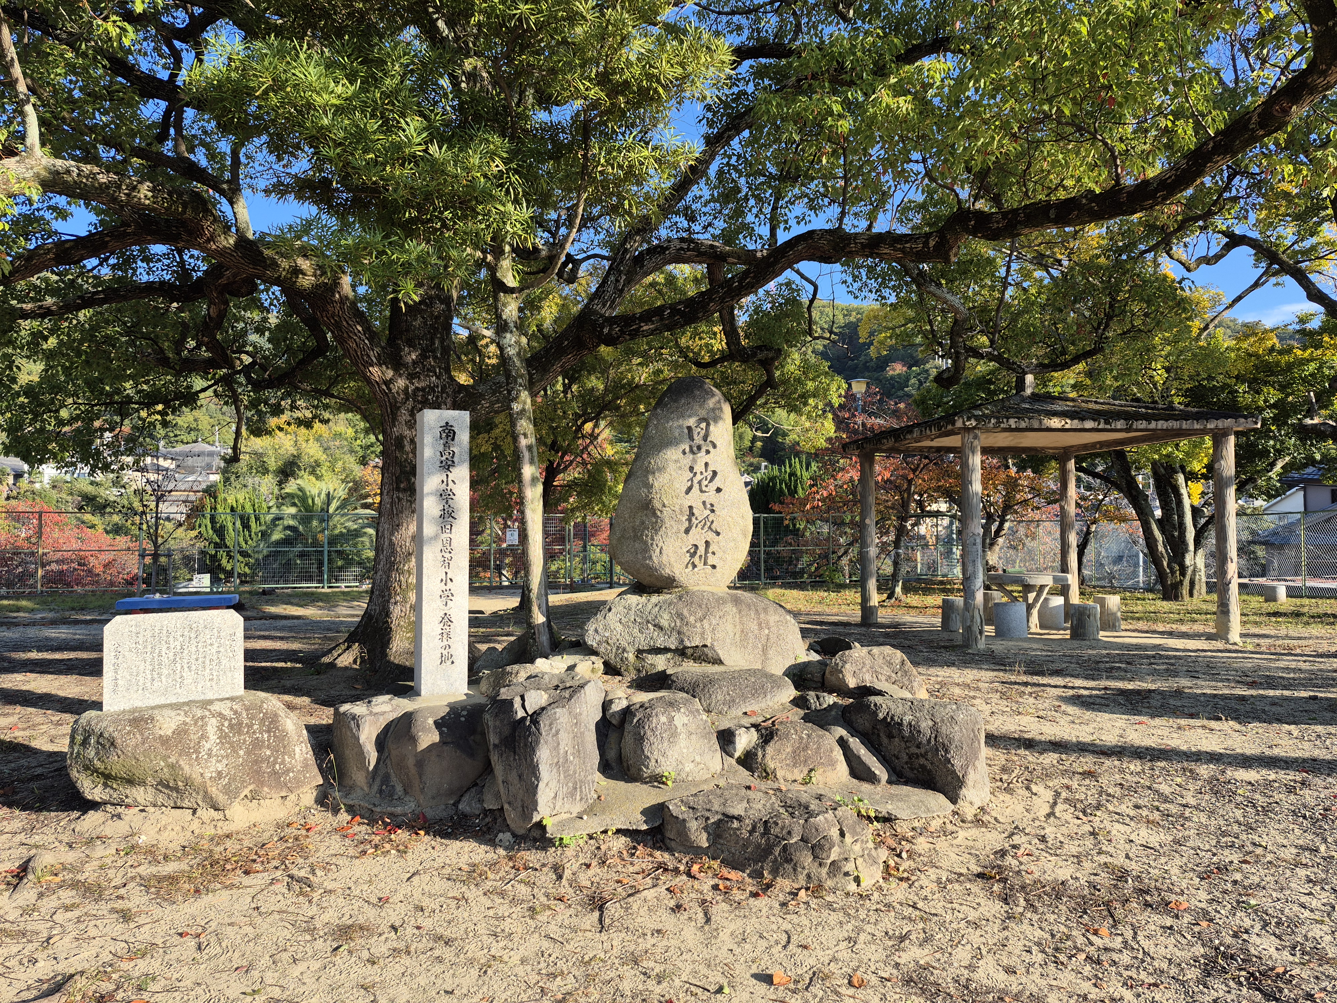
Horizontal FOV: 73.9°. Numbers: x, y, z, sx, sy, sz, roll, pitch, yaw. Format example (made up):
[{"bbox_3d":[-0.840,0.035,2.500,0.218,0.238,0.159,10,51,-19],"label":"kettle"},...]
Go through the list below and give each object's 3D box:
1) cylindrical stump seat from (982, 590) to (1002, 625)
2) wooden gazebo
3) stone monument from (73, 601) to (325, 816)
[{"bbox_3d":[4.320,1.460,12.050,0.360,0.430,0.360,0,-2,0],"label":"cylindrical stump seat"},{"bbox_3d":[4.560,0.130,11.290,3.530,3.000,3.530,0,-2,-9],"label":"wooden gazebo"},{"bbox_3d":[-2.470,1.045,4.670,1.130,0.930,0.600,1,-2,-29],"label":"stone monument"}]

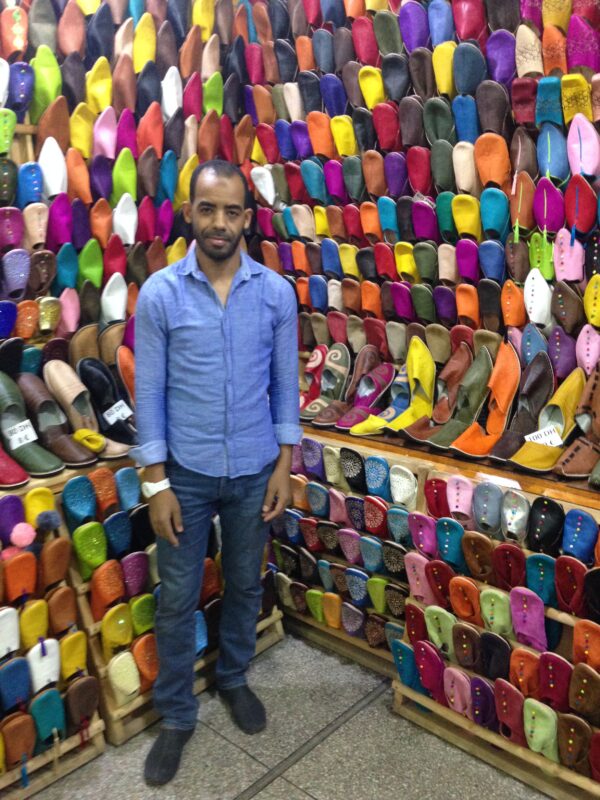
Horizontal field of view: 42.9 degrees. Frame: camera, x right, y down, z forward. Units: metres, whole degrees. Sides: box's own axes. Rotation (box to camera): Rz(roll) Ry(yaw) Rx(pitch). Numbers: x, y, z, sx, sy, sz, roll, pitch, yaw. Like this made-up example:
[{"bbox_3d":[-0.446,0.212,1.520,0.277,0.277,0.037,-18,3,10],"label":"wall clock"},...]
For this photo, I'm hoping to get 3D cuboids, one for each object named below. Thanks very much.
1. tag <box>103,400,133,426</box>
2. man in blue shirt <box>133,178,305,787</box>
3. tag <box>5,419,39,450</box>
[{"bbox_3d":[-0.620,0.044,2.600,0.087,0.060,0.010,-33,-7,-35],"label":"tag"},{"bbox_3d":[-0.240,0.208,2.213,0.490,1.730,0.390,-2,13,-7],"label":"man in blue shirt"},{"bbox_3d":[-0.866,0.109,2.380,0.087,0.066,0.010,-24,-3,-33],"label":"tag"}]

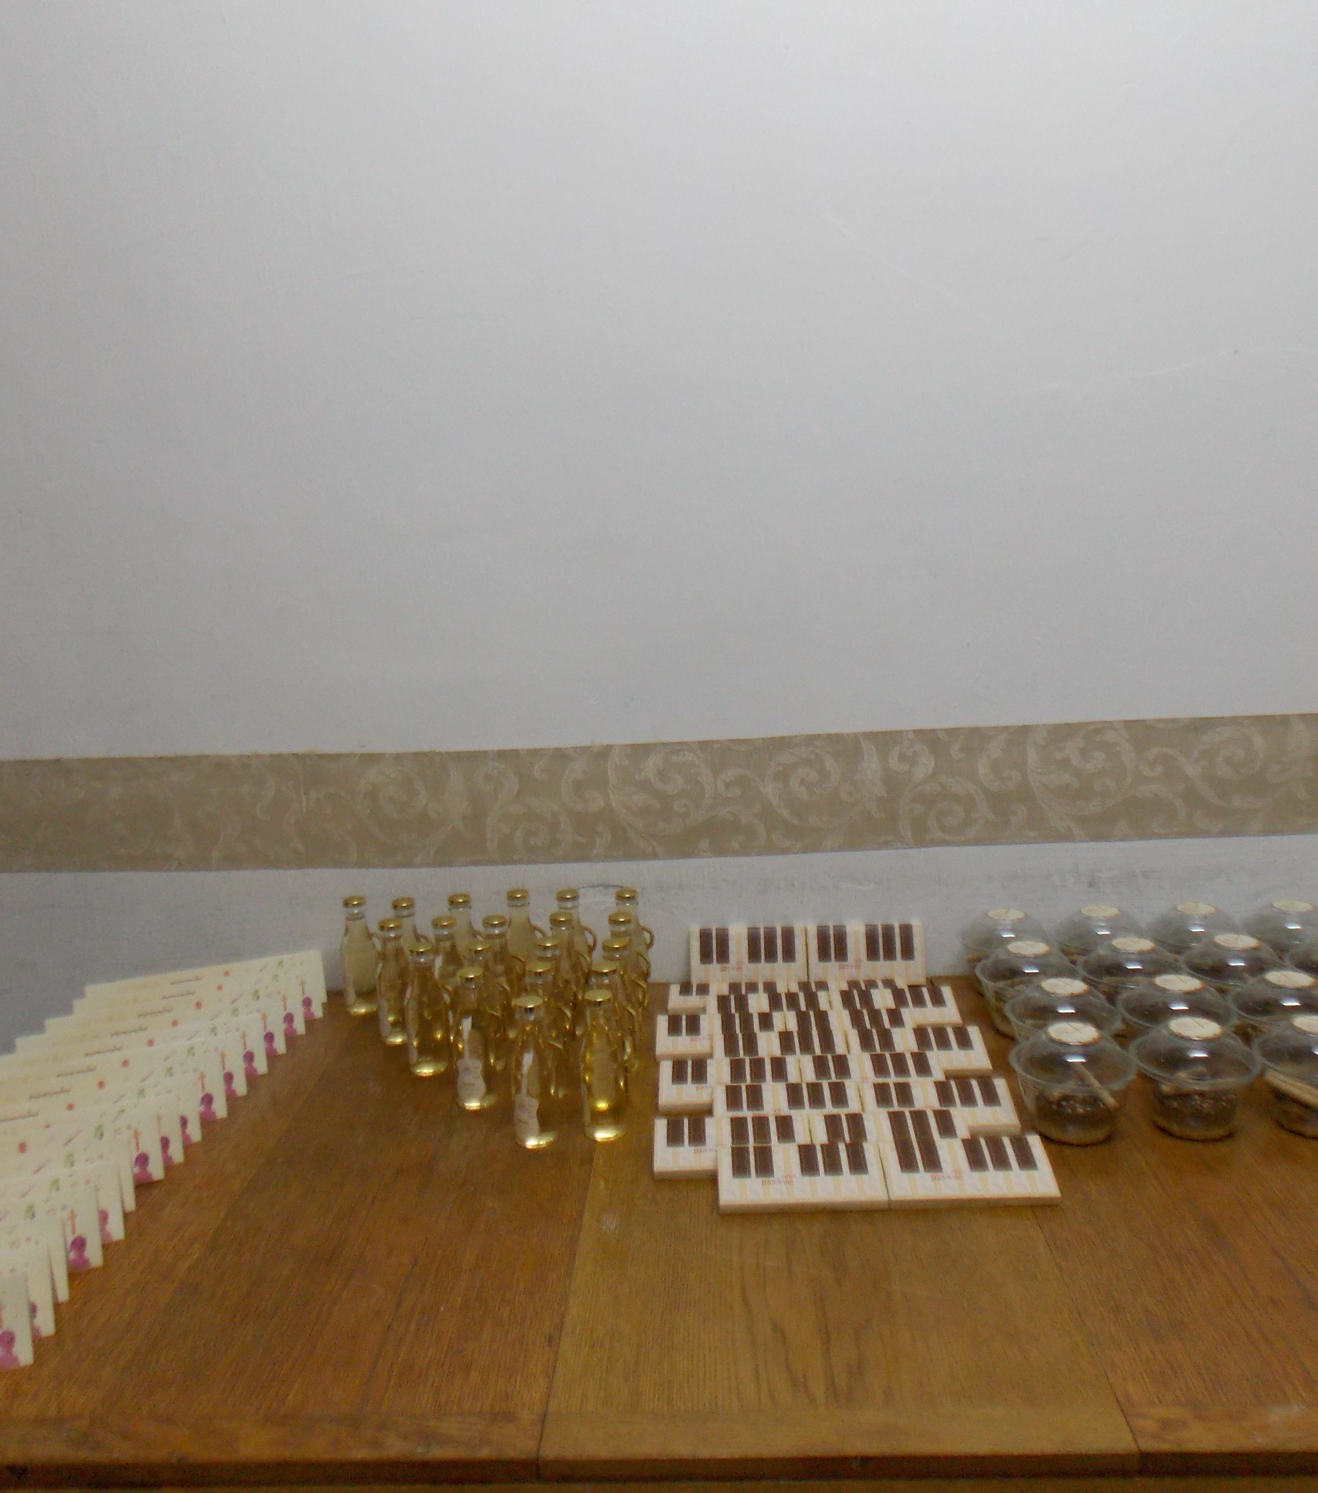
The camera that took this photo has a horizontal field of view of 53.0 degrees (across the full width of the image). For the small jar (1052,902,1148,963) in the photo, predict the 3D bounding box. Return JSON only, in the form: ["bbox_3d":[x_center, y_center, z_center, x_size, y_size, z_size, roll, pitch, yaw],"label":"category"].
[{"bbox_3d":[0.578,0.267,1.732,0.123,0.104,0.123,-2,11,3],"label":"small jar"}]

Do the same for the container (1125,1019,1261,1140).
[{"bbox_3d":[0.539,0.331,1.332,0.122,0.103,0.122,-2,10,3],"label":"container"}]

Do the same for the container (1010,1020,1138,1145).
[{"bbox_3d":[0.428,0.346,1.368,0.123,0.104,0.123,-2,11,3],"label":"container"}]

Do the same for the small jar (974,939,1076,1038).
[{"bbox_3d":[0.441,0.291,1.581,0.122,0.103,0.122,-2,10,3],"label":"small jar"}]

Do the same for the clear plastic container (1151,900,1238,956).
[{"bbox_3d":[0.698,0.259,1.720,0.121,0.102,0.121,-2,10,3],"label":"clear plastic container"}]

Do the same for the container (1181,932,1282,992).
[{"bbox_3d":[0.689,0.283,1.584,0.121,0.102,0.121,-2,10,3],"label":"container"}]

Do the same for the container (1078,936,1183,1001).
[{"bbox_3d":[0.564,0.286,1.575,0.122,0.103,0.122,-2,10,3],"label":"container"}]

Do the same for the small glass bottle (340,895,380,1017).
[{"bbox_3d":[-0.396,0.279,1.764,0.049,0.158,0.046,3,12,26],"label":"small glass bottle"}]

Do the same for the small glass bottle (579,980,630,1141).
[{"bbox_3d":[-0.055,0.328,1.365,0.049,0.152,0.045,-2,10,3],"label":"small glass bottle"}]

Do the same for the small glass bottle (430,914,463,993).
[{"bbox_3d":[-0.257,0.289,1.638,0.049,0.152,0.045,-2,10,3],"label":"small glass bottle"}]

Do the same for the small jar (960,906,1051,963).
[{"bbox_3d":[0.454,0.268,1.725,0.121,0.102,0.121,-2,10,3],"label":"small jar"}]

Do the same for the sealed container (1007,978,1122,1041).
[{"bbox_3d":[0.447,0.314,1.460,0.121,0.102,0.121,-2,10,3],"label":"sealed container"}]

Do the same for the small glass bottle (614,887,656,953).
[{"bbox_3d":[-0.035,0.264,1.719,0.049,0.152,0.045,-2,10,3],"label":"small glass bottle"}]

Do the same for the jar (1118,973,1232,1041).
[{"bbox_3d":[0.570,0.310,1.457,0.121,0.102,0.121,-2,10,3],"label":"jar"}]

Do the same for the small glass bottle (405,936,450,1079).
[{"bbox_3d":[-0.271,0.306,1.547,0.049,0.152,0.045,-2,10,3],"label":"small glass bottle"}]

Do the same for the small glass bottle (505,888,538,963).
[{"bbox_3d":[-0.179,0.266,1.742,0.051,0.152,0.046,-2,10,3],"label":"small glass bottle"}]

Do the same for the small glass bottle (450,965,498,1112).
[{"bbox_3d":[-0.200,0.320,1.451,0.049,0.152,0.045,-2,10,3],"label":"small glass bottle"}]

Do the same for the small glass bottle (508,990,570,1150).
[{"bbox_3d":[-0.127,0.331,1.353,0.051,0.152,0.046,-2,10,3],"label":"small glass bottle"}]

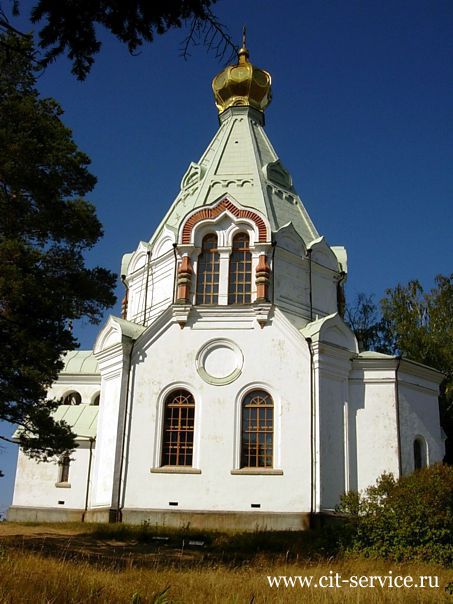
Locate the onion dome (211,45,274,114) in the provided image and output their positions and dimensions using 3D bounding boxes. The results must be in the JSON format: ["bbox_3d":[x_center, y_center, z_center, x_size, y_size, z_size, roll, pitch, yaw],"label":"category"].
[{"bbox_3d":[0.874,-12.390,36.642,3.235,4.619,3.235,-1,-19,7],"label":"onion dome"}]

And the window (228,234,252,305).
[{"bbox_3d":[0.593,-1.414,27.627,0.942,3.205,0.300,-1,-19,7],"label":"window"}]

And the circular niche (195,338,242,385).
[{"bbox_3d":[-0.250,2.353,26.119,1.888,1.898,0.250,-1,-19,7],"label":"circular niche"}]

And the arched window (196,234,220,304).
[{"bbox_3d":[-0.744,-1.389,27.790,0.954,3.156,0.300,-1,-19,7],"label":"arched window"}]

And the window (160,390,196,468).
[{"bbox_3d":[-1.852,4.823,25.580,1.293,2.967,0.300,-1,-19,7],"label":"window"}]

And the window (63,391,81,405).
[{"bbox_3d":[-6.888,4.242,29.459,0.829,0.626,0.300,-1,-19,7],"label":"window"}]

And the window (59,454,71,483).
[{"bbox_3d":[-6.577,6.746,26.960,0.485,1.146,0.300,-1,-19,7],"label":"window"}]

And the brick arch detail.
[{"bbox_3d":[-0.089,-3.420,27.979,3.682,2.165,0.400,-1,-19,7],"label":"brick arch detail"}]

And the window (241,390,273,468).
[{"bbox_3d":[1.168,4.791,25.206,1.237,2.923,0.300,-1,-19,7],"label":"window"}]

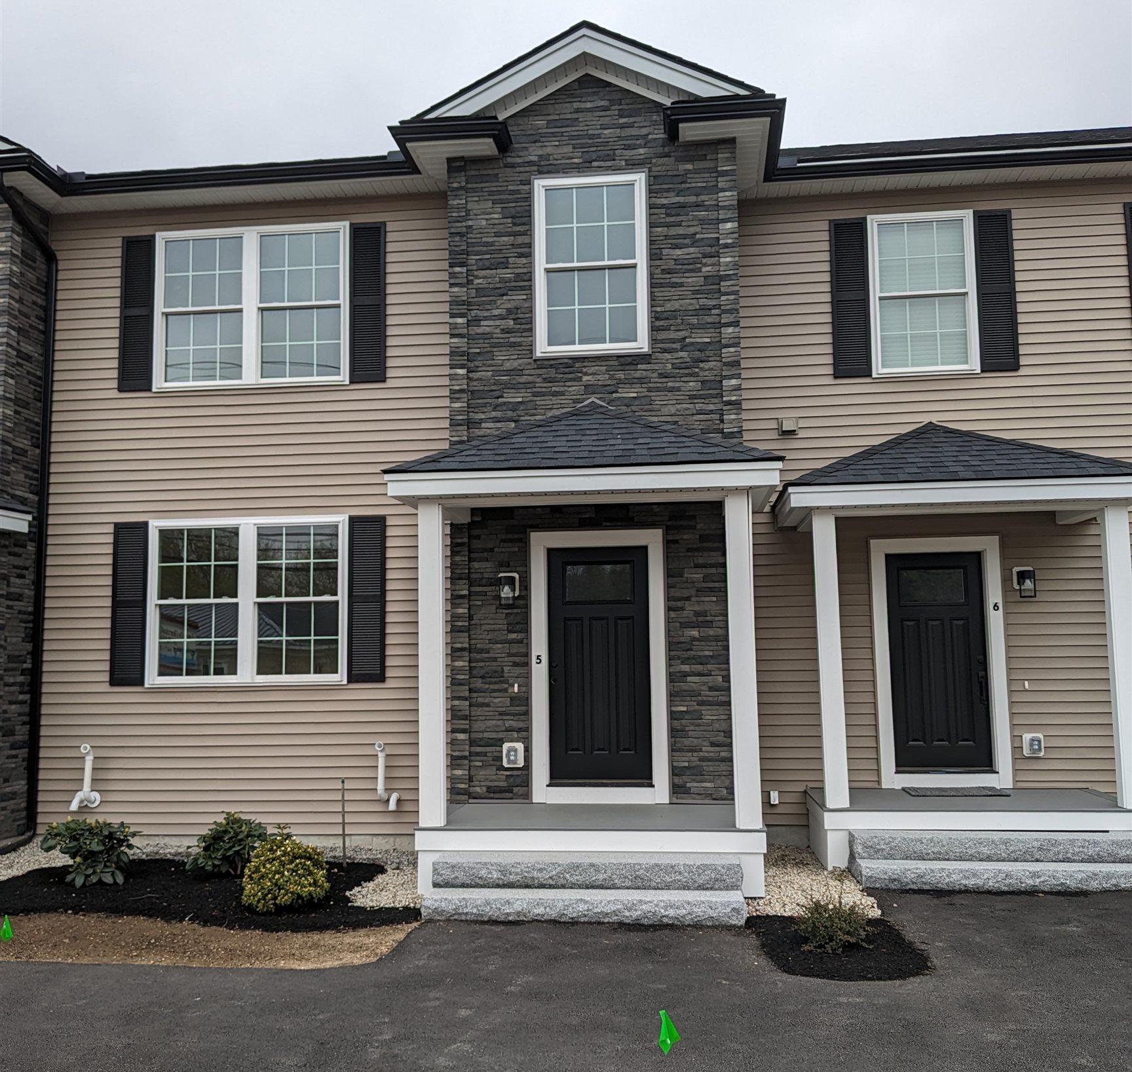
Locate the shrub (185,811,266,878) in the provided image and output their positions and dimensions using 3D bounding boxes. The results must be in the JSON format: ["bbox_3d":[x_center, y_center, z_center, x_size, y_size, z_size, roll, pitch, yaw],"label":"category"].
[{"bbox_3d":[-2.746,2.515,8.571,0.740,0.490,0.660,-1,-6,6],"label":"shrub"}]

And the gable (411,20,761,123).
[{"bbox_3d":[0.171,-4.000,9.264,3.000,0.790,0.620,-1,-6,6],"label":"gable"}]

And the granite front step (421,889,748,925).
[{"bbox_3d":[0.123,2.498,7.062,2.137,0.162,0.360,-1,-6,6],"label":"granite front step"}]

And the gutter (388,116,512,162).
[{"bbox_3d":[-0.998,-3.473,9.202,1.040,0.135,0.480,-1,-6,6],"label":"gutter"}]

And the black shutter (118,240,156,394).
[{"bbox_3d":[-4.206,-2.191,10.283,0.355,1.565,0.035,-1,-6,6],"label":"black shutter"}]

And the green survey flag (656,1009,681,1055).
[{"bbox_3d":[0.400,1.922,4.055,0.089,0.165,0.070,-1,-6,6],"label":"green survey flag"}]

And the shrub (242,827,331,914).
[{"bbox_3d":[-2.031,2.397,7.619,0.660,0.520,0.600,-1,-6,6],"label":"shrub"}]

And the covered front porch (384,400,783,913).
[{"bbox_3d":[0.193,0.722,8.172,2.900,3.905,1.540,-1,-6,6],"label":"covered front porch"}]

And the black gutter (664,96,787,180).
[{"bbox_3d":[1.391,-3.492,9.359,1.023,0.130,1.280,-1,-6,6],"label":"black gutter"}]

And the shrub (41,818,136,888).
[{"bbox_3d":[-3.876,2.538,8.479,0.790,0.470,0.650,-1,-6,6],"label":"shrub"}]

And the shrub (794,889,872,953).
[{"bbox_3d":[1.628,2.319,6.388,0.450,0.310,0.420,-1,-6,6],"label":"shrub"}]

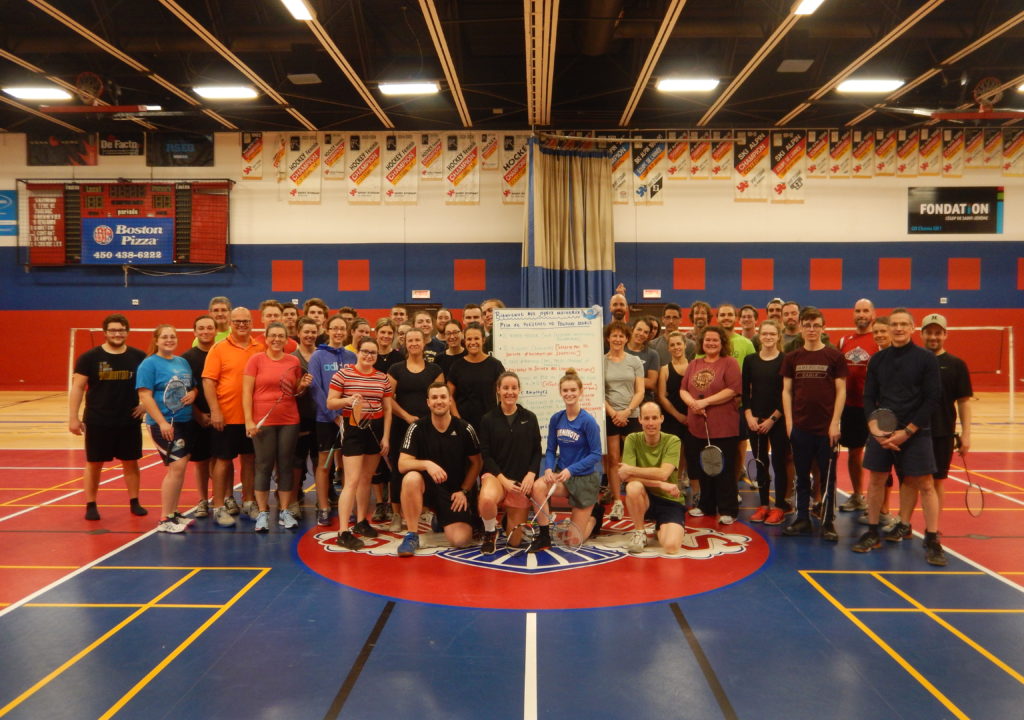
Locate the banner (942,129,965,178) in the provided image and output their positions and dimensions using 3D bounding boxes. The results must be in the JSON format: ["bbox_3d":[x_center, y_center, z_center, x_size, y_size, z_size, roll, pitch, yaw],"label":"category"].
[{"bbox_3d":[10.563,-4.941,20.545,0.493,1.171,0.050,0,2,1],"label":"banner"}]

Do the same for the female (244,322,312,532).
[{"bbox_3d":[-1.888,0.522,6.925,0.550,1.650,0.420,0,2,-10],"label":"female"}]

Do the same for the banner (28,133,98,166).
[{"bbox_3d":[-10.993,-5.165,20.992,1.739,0.855,0.040,0,2,1],"label":"banner"}]

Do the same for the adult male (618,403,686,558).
[{"bbox_3d":[1.011,0.828,6.289,0.490,1.044,0.660,1,2,13],"label":"adult male"}]

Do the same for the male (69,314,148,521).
[{"bbox_3d":[-3.496,0.462,7.433,0.660,1.710,0.380,-1,2,-19],"label":"male"}]

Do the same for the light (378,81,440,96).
[{"bbox_3d":[-2.056,-5.455,17.204,1.220,0.110,0.550,0,2,1],"label":"light"}]

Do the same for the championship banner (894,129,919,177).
[{"bbox_3d":[9.432,-4.924,20.453,0.538,1.128,0.030,0,2,1],"label":"championship banner"}]

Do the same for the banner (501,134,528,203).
[{"bbox_3d":[0.171,-4.487,20.184,0.788,1.672,0.040,0,2,1],"label":"banner"}]

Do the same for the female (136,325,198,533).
[{"bbox_3d":[-2.758,0.532,6.842,0.470,1.621,0.370,-2,3,-35],"label":"female"}]

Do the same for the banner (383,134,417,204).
[{"bbox_3d":[-2.625,-4.500,20.244,0.783,1.677,0.040,0,2,1],"label":"banner"}]

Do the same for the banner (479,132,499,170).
[{"bbox_3d":[-0.538,-5.031,20.696,0.421,0.901,0.030,0,2,1],"label":"banner"}]

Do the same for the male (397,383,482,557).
[{"bbox_3d":[-0.527,0.759,6.297,0.620,1.180,0.720,0,2,-1],"label":"male"}]

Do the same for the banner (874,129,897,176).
[{"bbox_3d":[8.963,-4.968,20.579,0.492,1.125,0.050,0,2,1],"label":"banner"}]

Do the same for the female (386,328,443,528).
[{"bbox_3d":[-0.767,0.534,6.966,0.520,1.578,0.360,0,2,-3],"label":"female"}]

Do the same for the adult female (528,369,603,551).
[{"bbox_3d":[0.410,0.713,6.435,0.510,1.300,0.660,1,2,23],"label":"adult female"}]

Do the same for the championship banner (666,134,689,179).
[{"bbox_3d":[3.985,-4.914,20.588,0.510,1.147,0.030,0,2,1],"label":"championship banner"}]

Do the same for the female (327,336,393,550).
[{"bbox_3d":[-1.154,0.588,6.535,0.520,1.525,0.420,-1,2,-21],"label":"female"}]

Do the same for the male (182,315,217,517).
[{"bbox_3d":[-2.568,0.462,7.297,0.500,1.700,0.360,0,2,-10],"label":"male"}]

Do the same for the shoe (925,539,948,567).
[{"bbox_3d":[2.920,1.310,5.900,0.115,0.125,0.300,1,2,21],"label":"shoe"}]

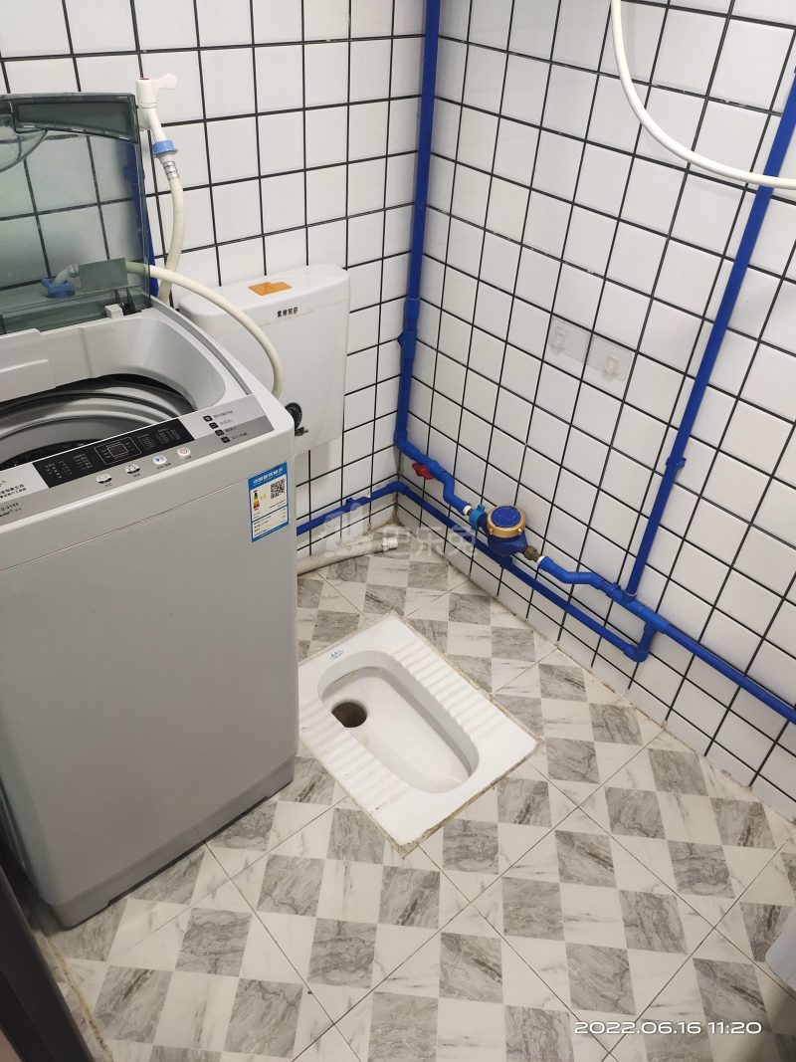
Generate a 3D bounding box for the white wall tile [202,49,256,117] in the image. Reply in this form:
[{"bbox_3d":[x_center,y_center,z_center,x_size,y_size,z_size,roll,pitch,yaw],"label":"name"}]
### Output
[{"bbox_3d":[-0.285,-0.753,1.188,0.098,0.100,0.010,-27,50,-32],"label":"white wall tile"}]

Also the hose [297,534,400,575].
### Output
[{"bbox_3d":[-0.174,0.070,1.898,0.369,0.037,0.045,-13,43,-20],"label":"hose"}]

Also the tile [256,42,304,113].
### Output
[{"bbox_3d":[-0.207,-0.793,1.238,0.098,0.100,0.010,-27,50,-32],"label":"tile"}]

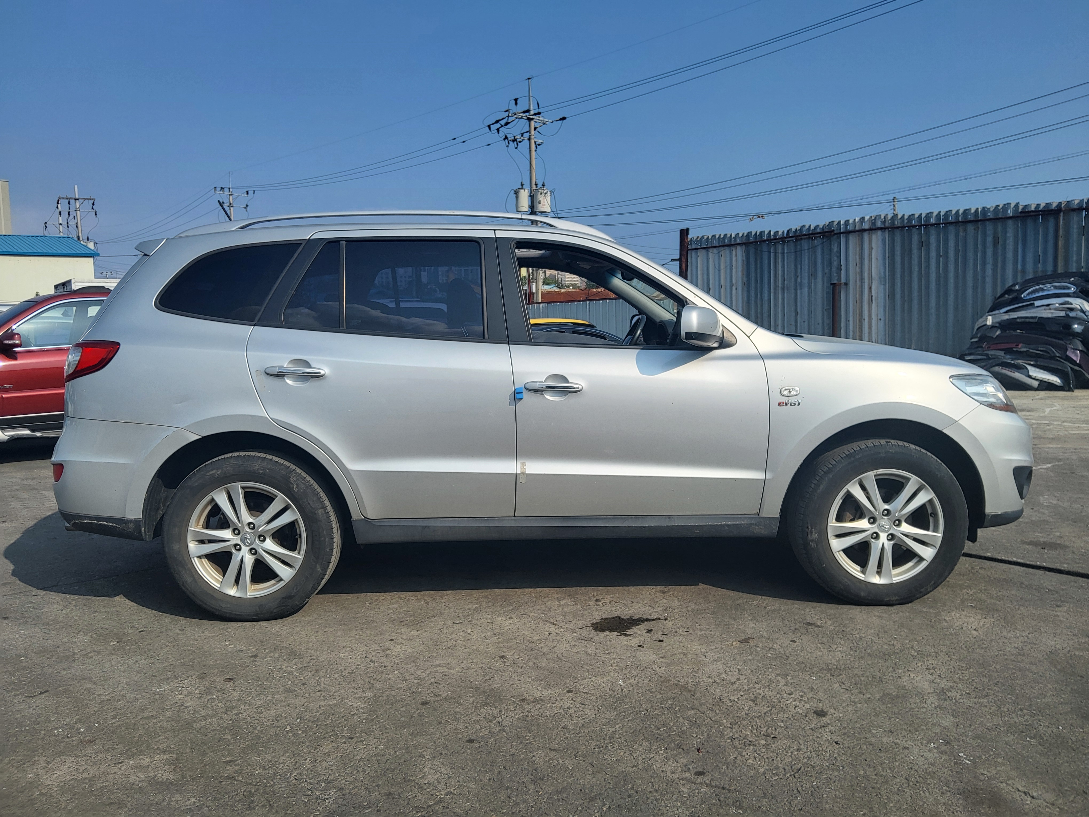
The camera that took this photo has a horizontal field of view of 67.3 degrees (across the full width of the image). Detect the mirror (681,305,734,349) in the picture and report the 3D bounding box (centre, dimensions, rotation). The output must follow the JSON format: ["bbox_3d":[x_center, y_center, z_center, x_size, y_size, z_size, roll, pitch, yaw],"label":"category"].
[{"bbox_3d":[0.655,-0.323,3.318,0.240,0.175,0.230,-1,5,-1],"label":"mirror"}]

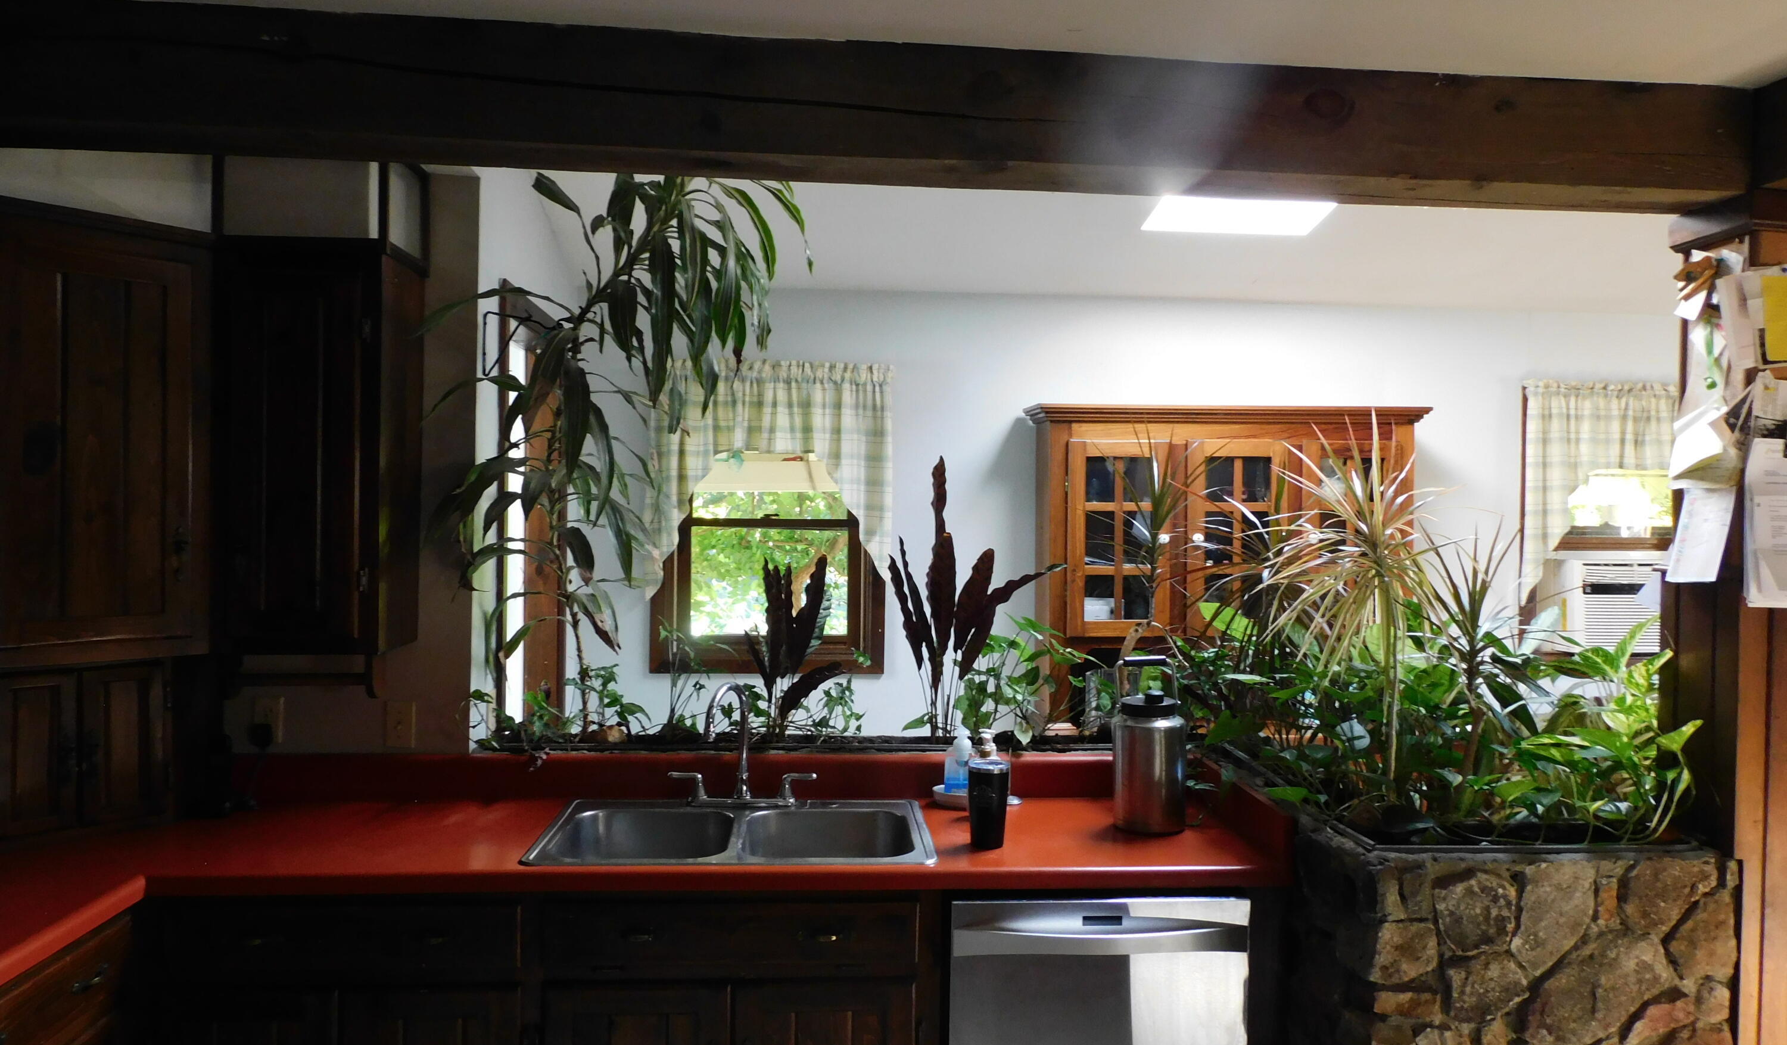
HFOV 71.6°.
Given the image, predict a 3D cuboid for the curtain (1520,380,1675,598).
[{"bbox_3d":[2.873,-0.125,4.838,0.882,0.837,0.090,1,1,-4],"label":"curtain"}]

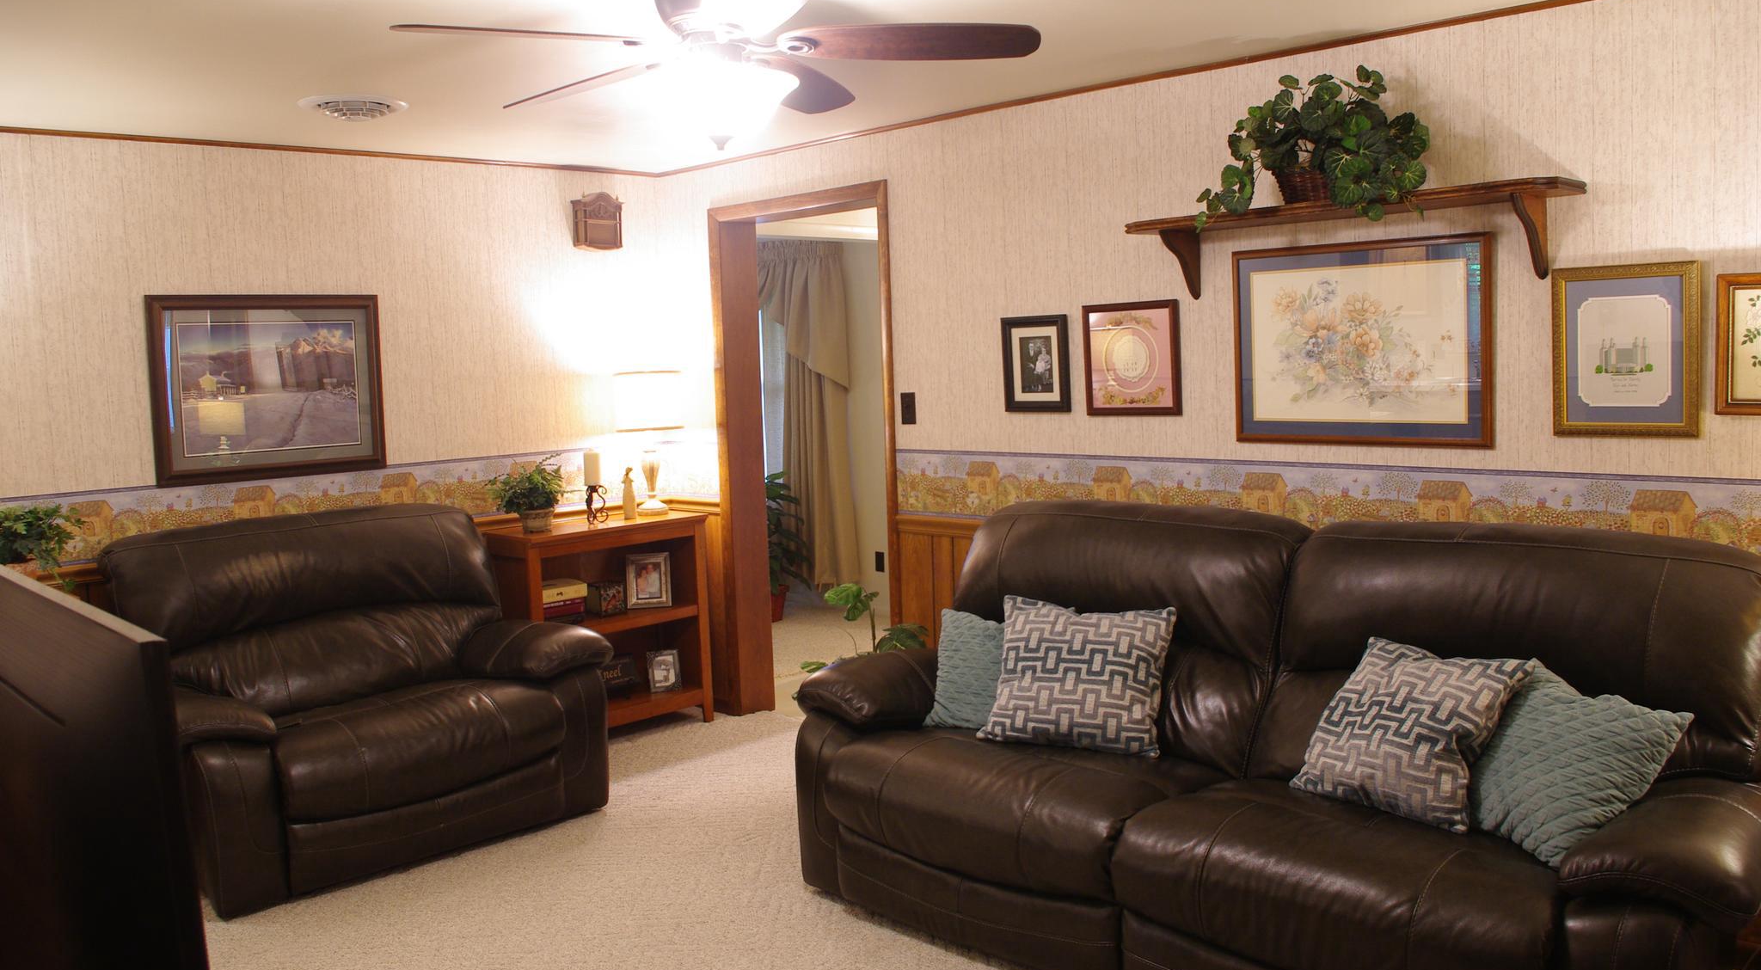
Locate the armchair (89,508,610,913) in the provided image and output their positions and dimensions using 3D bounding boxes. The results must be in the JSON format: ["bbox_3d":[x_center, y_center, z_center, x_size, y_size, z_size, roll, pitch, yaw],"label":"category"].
[{"bbox_3d":[-1.670,0.639,4.311,1.250,1.020,0.910,-7,8,-42],"label":"armchair"}]

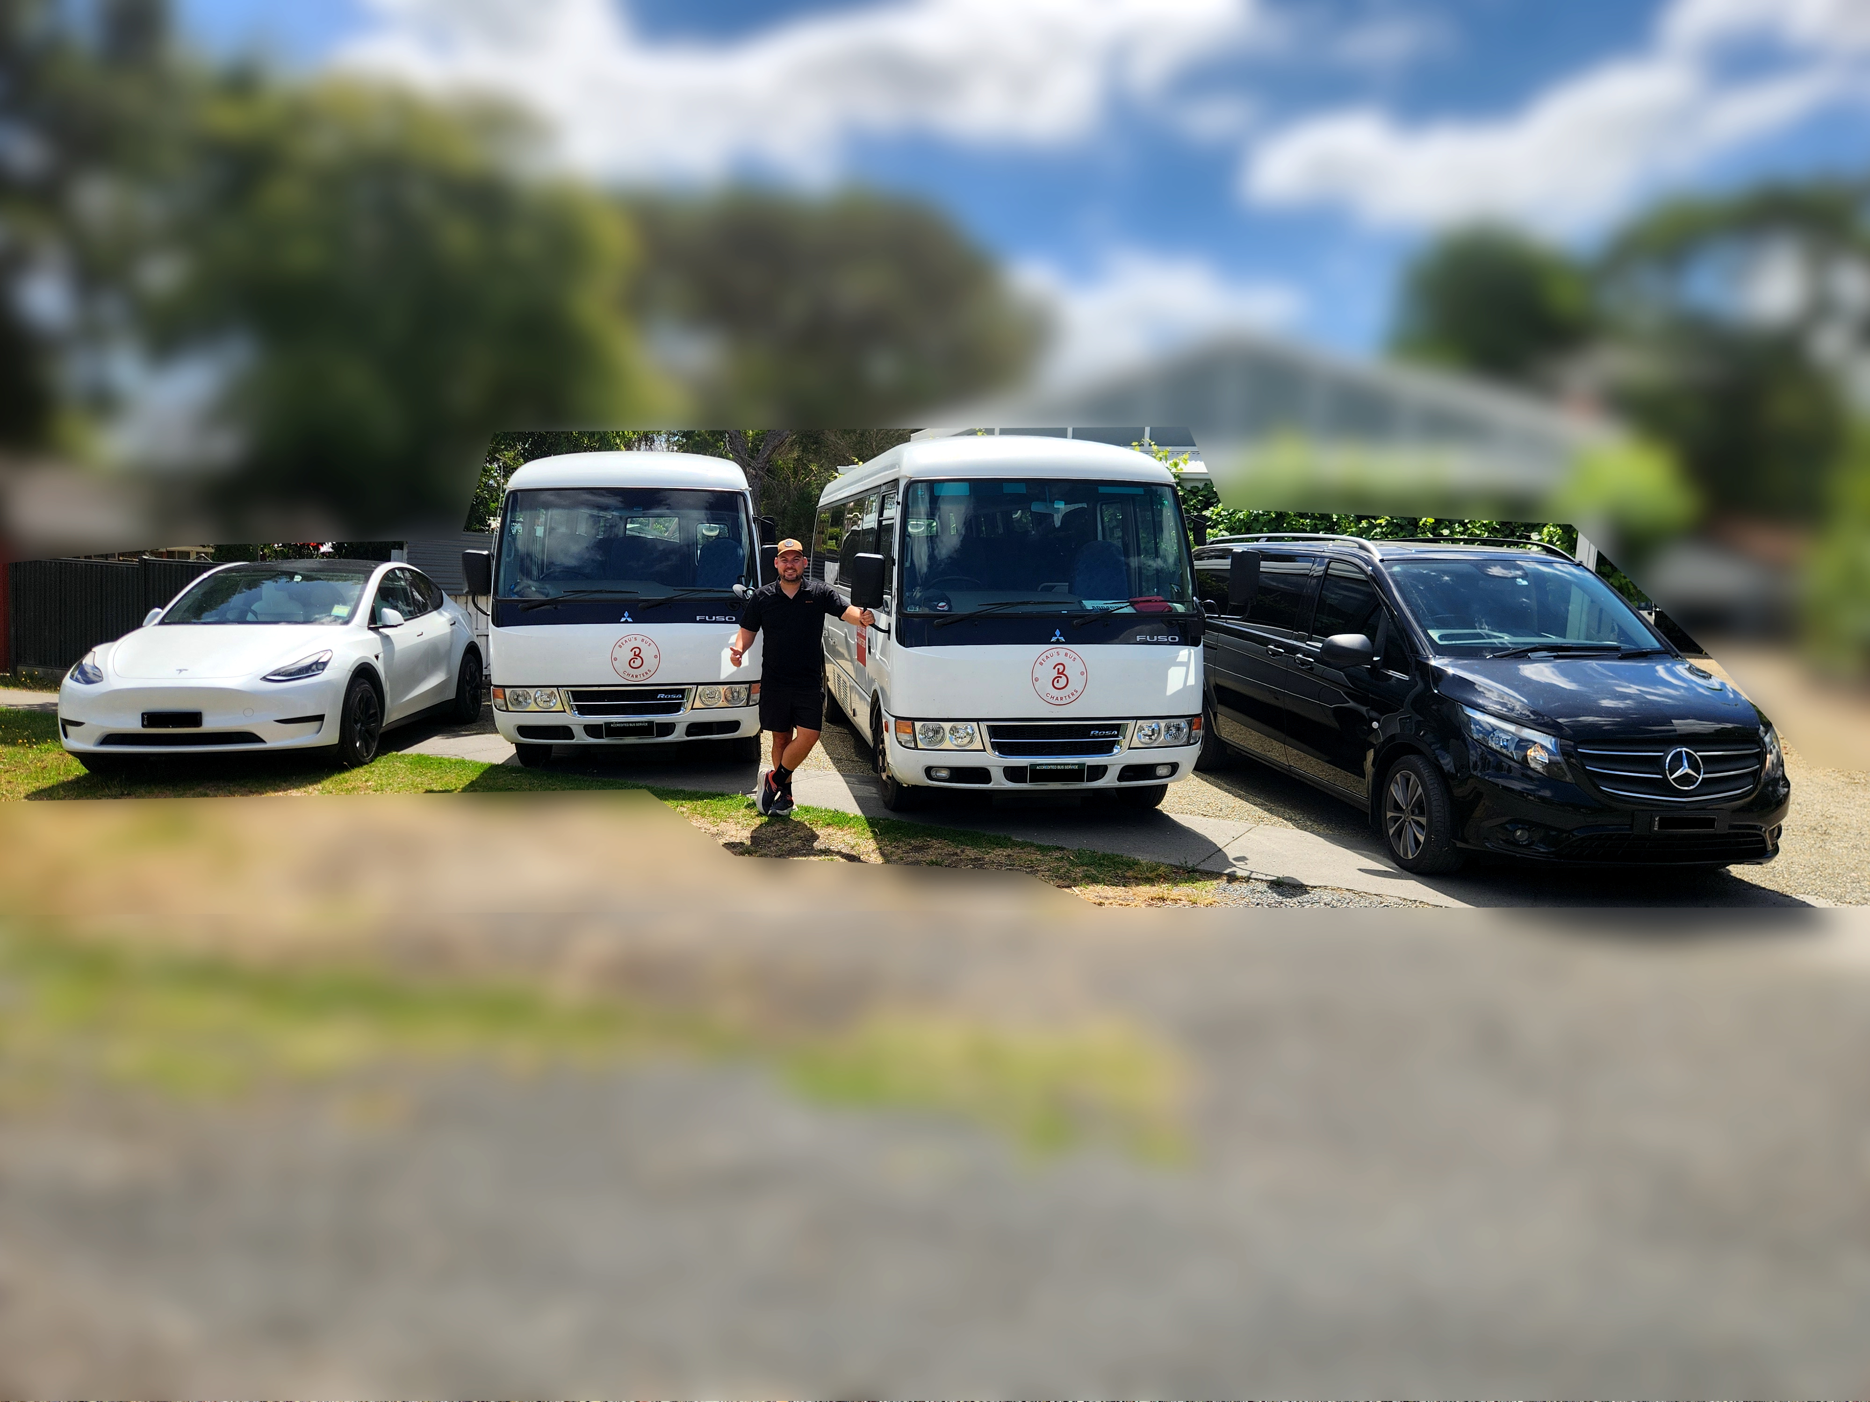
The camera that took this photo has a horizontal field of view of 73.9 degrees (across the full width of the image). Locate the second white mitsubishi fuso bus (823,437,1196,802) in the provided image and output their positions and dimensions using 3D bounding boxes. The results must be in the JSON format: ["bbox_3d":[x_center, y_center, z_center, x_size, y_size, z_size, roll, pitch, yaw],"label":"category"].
[{"bbox_3d":[0.138,-0.887,11.296,2.050,2.650,7.700,0,7,-10],"label":"second white mitsubishi fuso bus"}]

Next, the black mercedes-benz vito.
[{"bbox_3d":[3.332,-0.180,8.557,1.980,1.910,5.140,0,7,-8],"label":"black mercedes-benz vito"}]

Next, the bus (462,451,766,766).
[{"bbox_3d":[-2.938,-1.124,12.998,2.050,2.650,7.700,0,7,-10],"label":"bus"}]

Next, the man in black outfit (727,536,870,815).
[{"bbox_3d":[-0.881,-0.171,8.237,0.980,1.801,0.450,0,7,-4],"label":"man in black outfit"}]

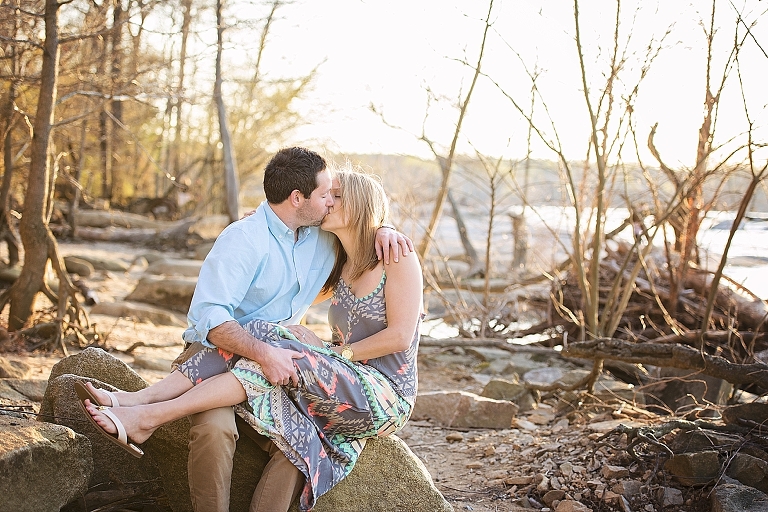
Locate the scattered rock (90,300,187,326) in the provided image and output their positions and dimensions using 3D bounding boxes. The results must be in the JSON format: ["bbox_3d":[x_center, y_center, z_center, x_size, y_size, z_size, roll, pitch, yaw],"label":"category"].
[{"bbox_3d":[-1.891,0.443,11.500,0.740,0.190,0.450,0,2,0],"label":"scattered rock"}]

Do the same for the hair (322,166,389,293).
[{"bbox_3d":[-0.088,-0.082,4.600,0.210,0.370,0.200,-1,2,-21],"label":"hair"}]

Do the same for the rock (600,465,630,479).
[{"bbox_3d":[0.907,0.844,5.850,0.120,0.060,0.090,0,2,0],"label":"rock"}]

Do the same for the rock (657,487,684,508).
[{"bbox_3d":[1.046,0.881,5.450,0.105,0.085,0.085,0,2,0],"label":"rock"}]

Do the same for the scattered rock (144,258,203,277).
[{"bbox_3d":[-2.234,0.123,16.000,0.720,0.190,0.500,0,2,0],"label":"scattered rock"}]

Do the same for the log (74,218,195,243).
[{"bbox_3d":[-3.812,-0.393,23.000,1.950,0.360,0.420,0,2,0],"label":"log"}]

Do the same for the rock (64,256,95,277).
[{"bbox_3d":[-3.171,0.109,15.500,0.340,0.200,0.300,0,2,0],"label":"rock"}]

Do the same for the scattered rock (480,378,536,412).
[{"bbox_3d":[0.641,0.724,7.750,0.310,0.190,0.240,0,2,0],"label":"scattered rock"}]

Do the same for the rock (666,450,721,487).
[{"bbox_3d":[1.188,0.818,5.750,0.220,0.140,0.170,0,2,0],"label":"rock"}]

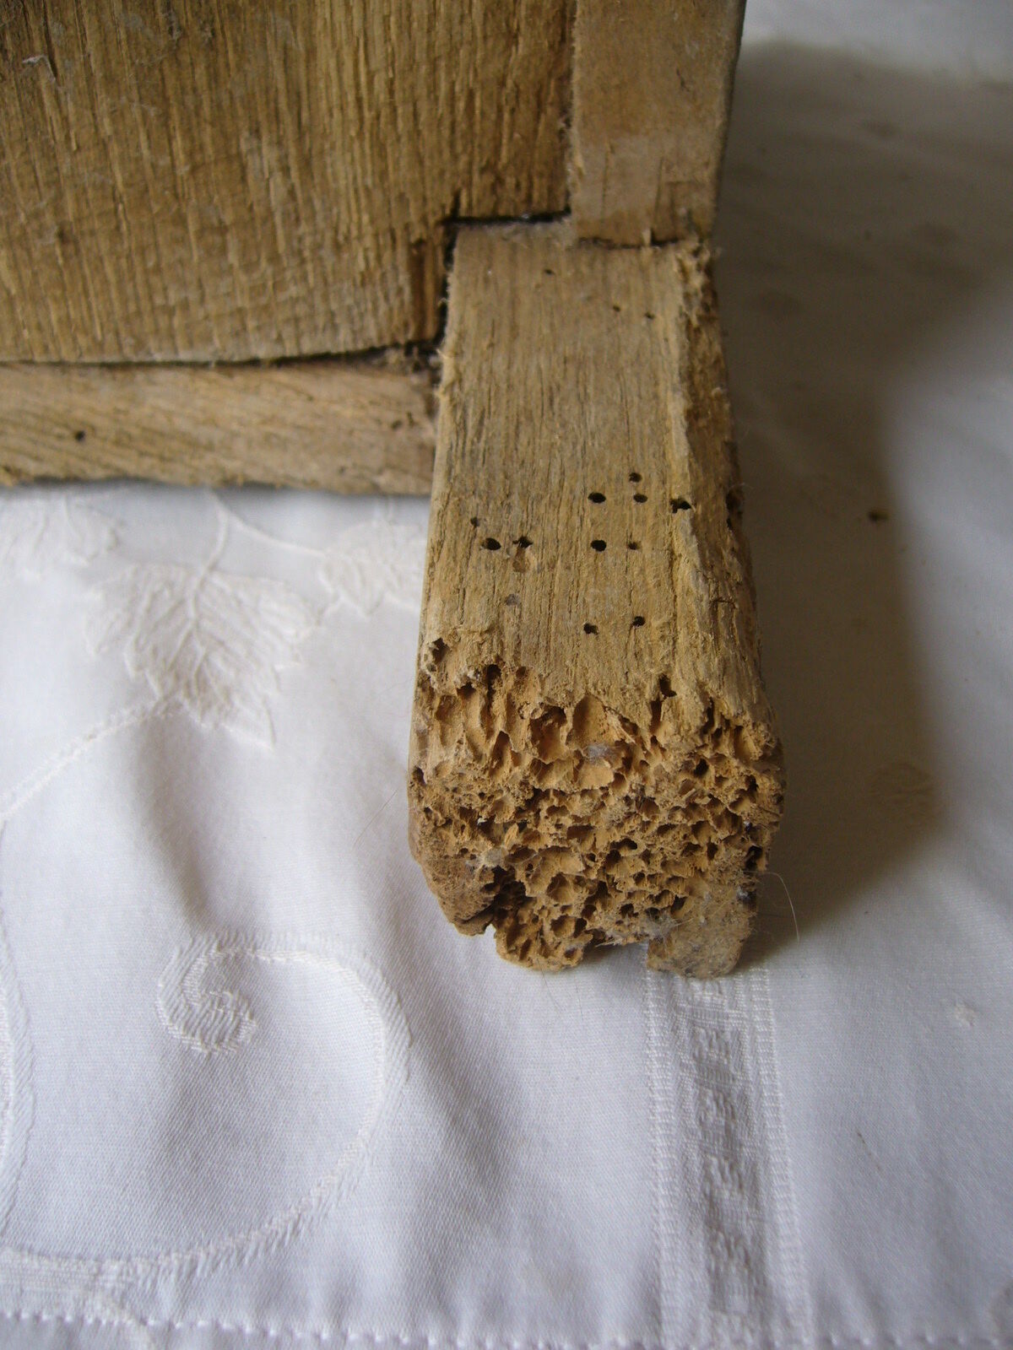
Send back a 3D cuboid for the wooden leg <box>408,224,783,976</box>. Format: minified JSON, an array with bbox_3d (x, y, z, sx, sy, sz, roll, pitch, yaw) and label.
[{"bbox_3d":[0.011,-0.015,0.210,0.043,0.054,0.104,1,50,1],"label":"wooden leg"}]

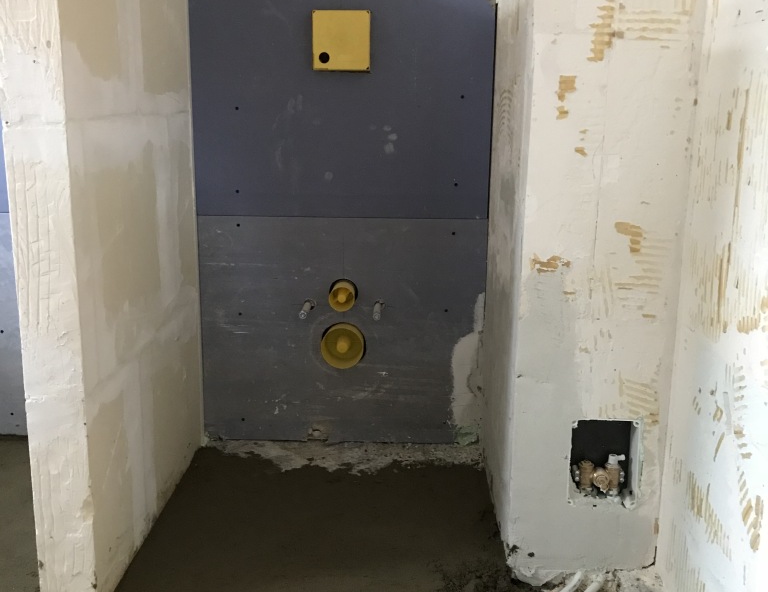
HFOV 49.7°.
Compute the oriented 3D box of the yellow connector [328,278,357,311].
[{"bbox_3d":[-0.100,0.001,2.070,0.064,0.064,0.095,1,10,2],"label":"yellow connector"}]

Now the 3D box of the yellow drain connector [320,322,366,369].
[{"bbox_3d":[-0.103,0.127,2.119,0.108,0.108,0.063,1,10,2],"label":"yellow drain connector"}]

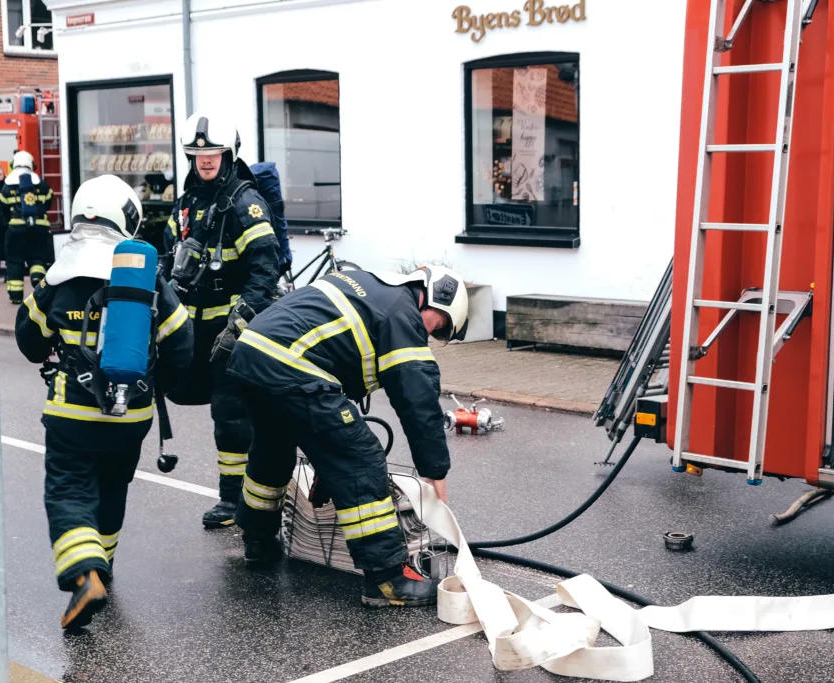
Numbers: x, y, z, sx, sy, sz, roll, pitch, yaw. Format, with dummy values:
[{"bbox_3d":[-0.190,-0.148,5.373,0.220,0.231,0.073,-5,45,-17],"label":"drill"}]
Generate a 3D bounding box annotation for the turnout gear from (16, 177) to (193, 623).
[{"bbox_3d":[-1.181,0.179,5.481,0.620,1.660,0.700,-4,8,-28],"label":"turnout gear"}]

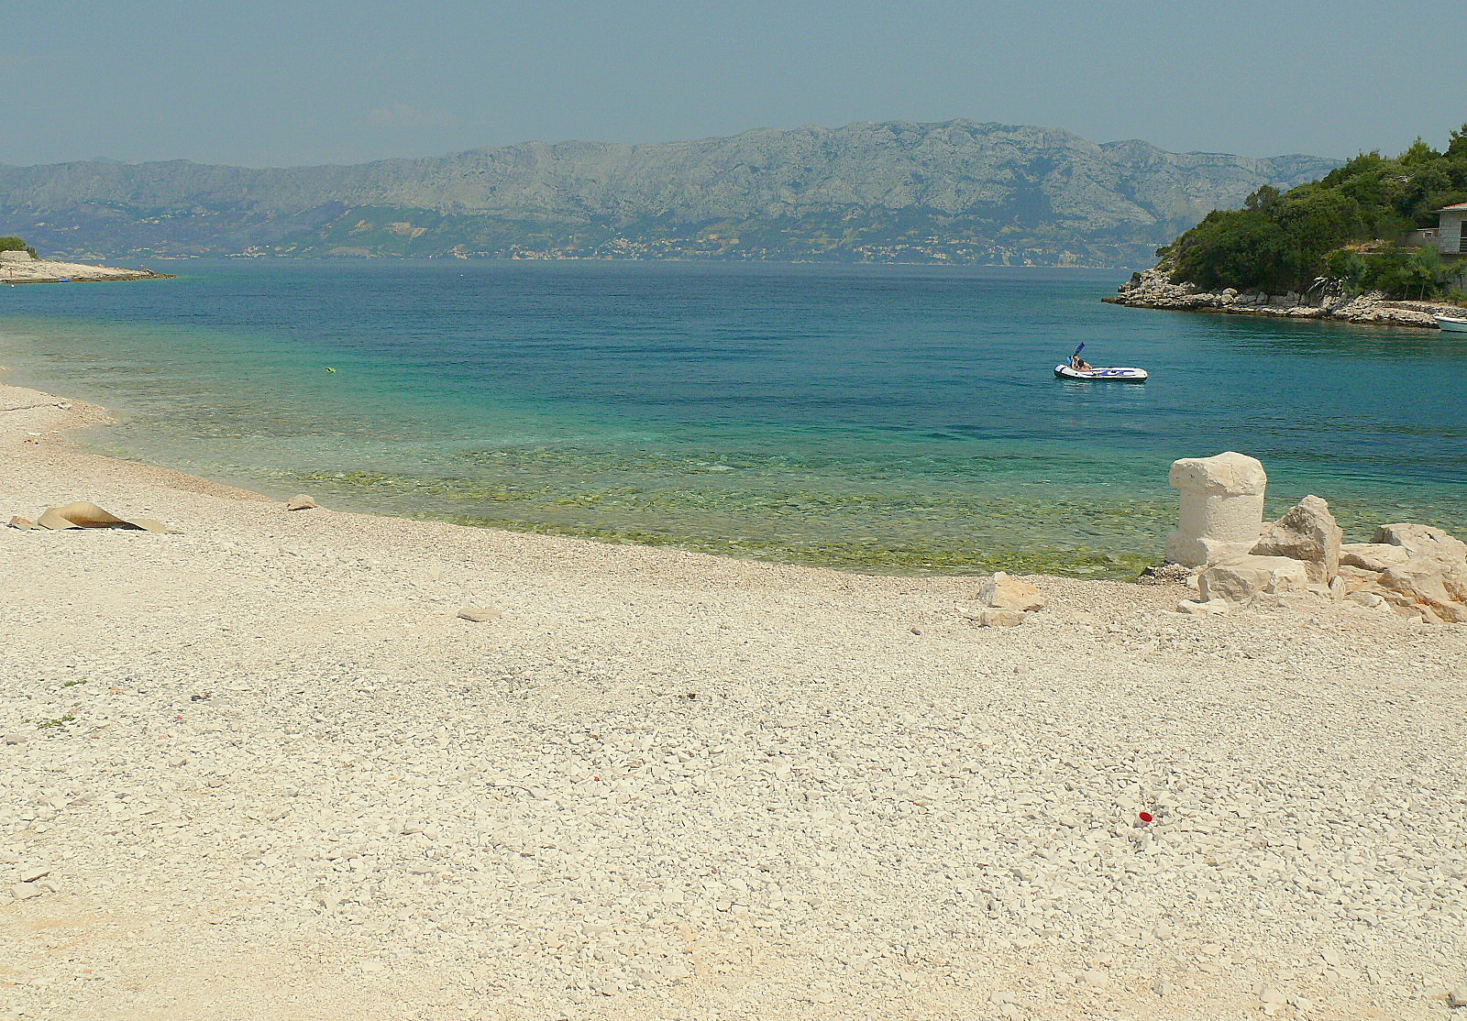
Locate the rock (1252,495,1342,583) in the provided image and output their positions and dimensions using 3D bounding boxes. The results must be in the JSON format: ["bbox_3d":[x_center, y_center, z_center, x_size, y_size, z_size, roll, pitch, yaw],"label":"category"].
[{"bbox_3d":[5.119,0.252,13.500,0.760,0.780,0.450,4,10,17],"label":"rock"}]

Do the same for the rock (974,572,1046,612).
[{"bbox_3d":[2.327,0.683,12.500,0.560,0.280,0.380,2,10,10],"label":"rock"}]

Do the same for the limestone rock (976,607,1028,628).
[{"bbox_3d":[2.152,0.859,11.900,0.400,0.120,0.250,2,10,10],"label":"limestone rock"}]

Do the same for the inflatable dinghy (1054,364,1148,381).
[{"bbox_3d":[9.819,-3.679,39.600,2.450,0.400,1.150,6,11,27],"label":"inflatable dinghy"}]

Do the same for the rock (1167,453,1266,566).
[{"bbox_3d":[4.695,-0.028,14.500,0.820,1.060,0.820,-2,10,-15],"label":"rock"}]

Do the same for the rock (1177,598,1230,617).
[{"bbox_3d":[3.869,0.795,12.200,0.410,0.110,0.220,4,10,17],"label":"rock"}]

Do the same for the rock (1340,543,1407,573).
[{"bbox_3d":[5.909,0.436,13.700,0.580,0.190,0.480,4,10,17],"label":"rock"}]

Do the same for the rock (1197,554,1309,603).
[{"bbox_3d":[4.520,0.587,12.950,0.920,0.360,0.620,3,10,14],"label":"rock"}]

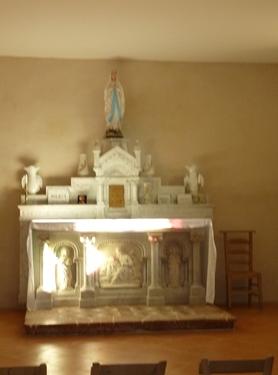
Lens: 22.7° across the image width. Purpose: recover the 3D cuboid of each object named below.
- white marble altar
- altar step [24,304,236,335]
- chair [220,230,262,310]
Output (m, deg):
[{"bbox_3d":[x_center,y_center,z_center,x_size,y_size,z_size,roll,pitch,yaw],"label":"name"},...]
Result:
[{"bbox_3d":[-0.240,0.400,8.387,2.380,2.010,0.660,0,0,-7],"label":"white marble altar"},{"bbox_3d":[-0.127,1.457,7.689,2.200,0.100,0.980,0,0,-7],"label":"altar step"},{"bbox_3d":[1.309,1.039,8.786,0.450,0.930,0.440,0,0,-6],"label":"chair"}]

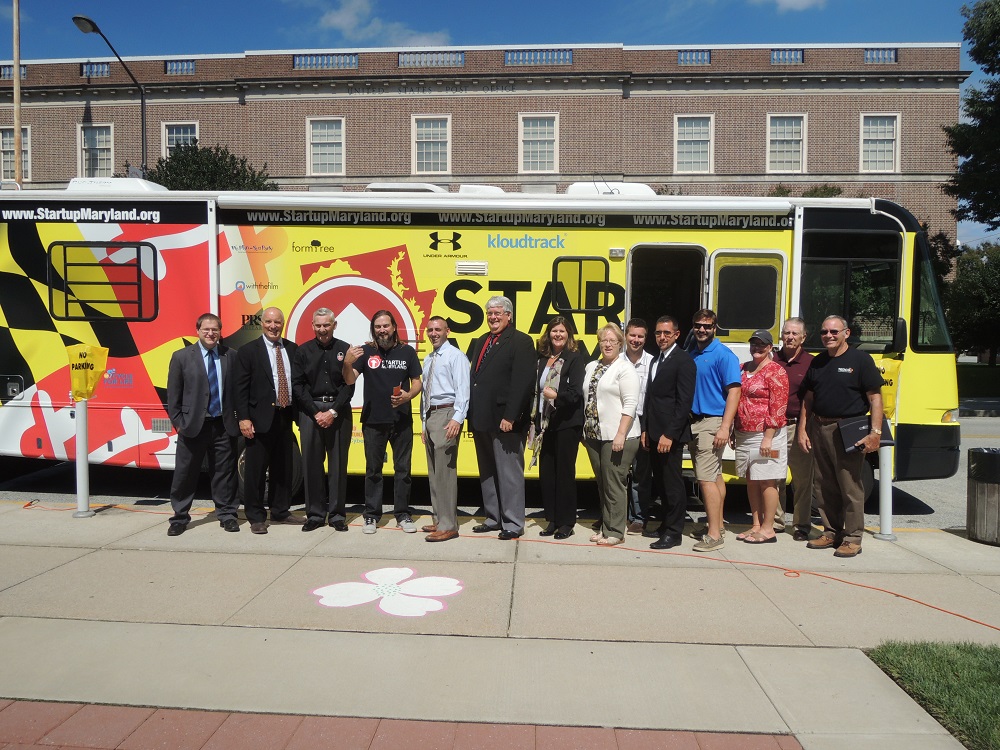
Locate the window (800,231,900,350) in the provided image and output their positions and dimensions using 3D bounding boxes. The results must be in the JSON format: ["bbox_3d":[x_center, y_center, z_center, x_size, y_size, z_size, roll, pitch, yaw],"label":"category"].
[{"bbox_3d":[3.478,-0.833,6.879,0.971,1.199,0.080,1,1,3],"label":"window"}]

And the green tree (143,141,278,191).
[{"bbox_3d":[-10.500,-3.600,25.000,5.600,9.200,5.400,1,1,3],"label":"green tree"}]

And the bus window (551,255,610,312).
[{"bbox_3d":[0.823,-0.914,6.999,0.583,0.564,0.080,1,1,3],"label":"bus window"}]

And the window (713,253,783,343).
[{"bbox_3d":[2.455,-0.774,6.876,0.703,0.862,0.080,1,1,3],"label":"window"}]

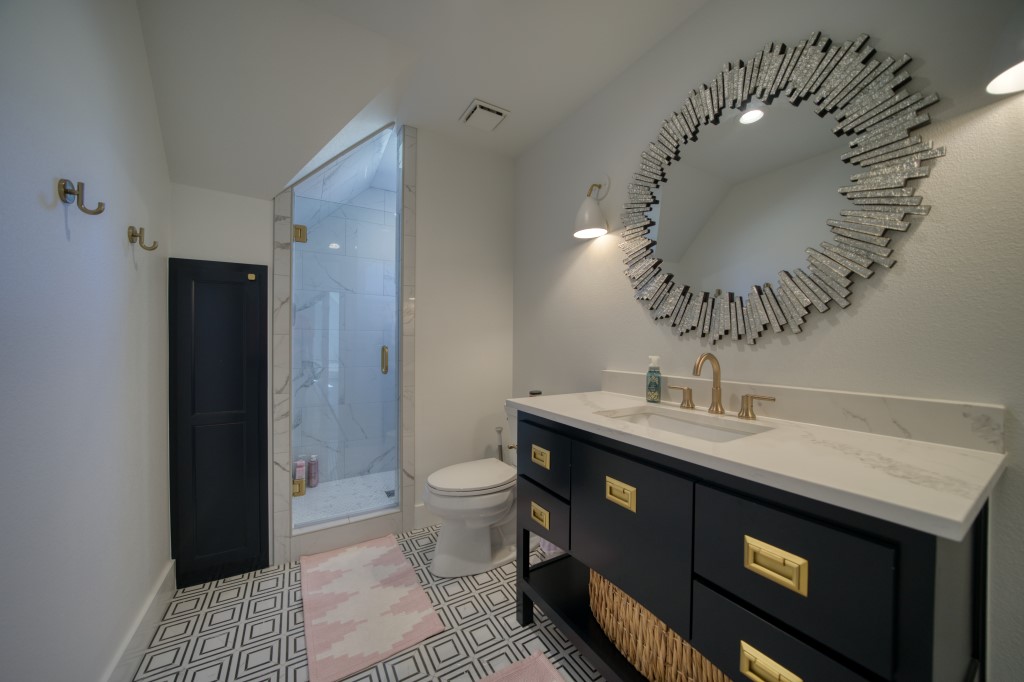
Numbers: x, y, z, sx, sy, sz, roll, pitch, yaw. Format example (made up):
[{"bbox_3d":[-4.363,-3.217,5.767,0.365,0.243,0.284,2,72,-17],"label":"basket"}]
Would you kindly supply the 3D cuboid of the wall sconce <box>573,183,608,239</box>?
[{"bbox_3d":[0.389,-0.661,1.683,0.177,0.277,0.158,0,-1,-31],"label":"wall sconce"}]

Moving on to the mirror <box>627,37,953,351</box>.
[{"bbox_3d":[0.745,-0.425,1.169,0.040,0.885,0.910,0,0,-31],"label":"mirror"}]

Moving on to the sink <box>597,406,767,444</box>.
[{"bbox_3d":[0.511,0.316,1.064,0.280,0.140,0.420,0,0,-31],"label":"sink"}]

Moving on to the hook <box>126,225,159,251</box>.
[{"bbox_3d":[-1.333,-0.371,1.242,0.069,0.081,0.066,0,-1,-31],"label":"hook"}]

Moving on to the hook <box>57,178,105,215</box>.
[{"bbox_3d":[-1.166,-0.392,0.933,0.071,0.090,0.064,0,0,-31],"label":"hook"}]

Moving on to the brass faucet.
[{"bbox_3d":[0.667,0.143,1.163,0.172,0.205,0.058,0,-1,-31],"label":"brass faucet"}]

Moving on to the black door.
[{"bbox_3d":[-1.476,0.401,1.746,0.382,1.599,0.034,0,-1,-28],"label":"black door"}]

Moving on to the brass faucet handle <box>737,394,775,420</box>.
[{"bbox_3d":[0.767,0.208,1.073,0.056,0.073,0.104,0,-1,-31],"label":"brass faucet handle"}]

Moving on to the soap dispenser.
[{"bbox_3d":[0.577,0.154,1.387,0.060,0.185,0.060,0,0,37],"label":"soap dispenser"}]

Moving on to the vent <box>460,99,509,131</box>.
[{"bbox_3d":[-0.152,-1.280,1.955,0.222,0.025,0.215,0,0,-31],"label":"vent"}]

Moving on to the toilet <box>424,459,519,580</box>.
[{"bbox_3d":[-0.102,0.765,1.897,0.725,0.770,0.440,0,0,-31],"label":"toilet"}]

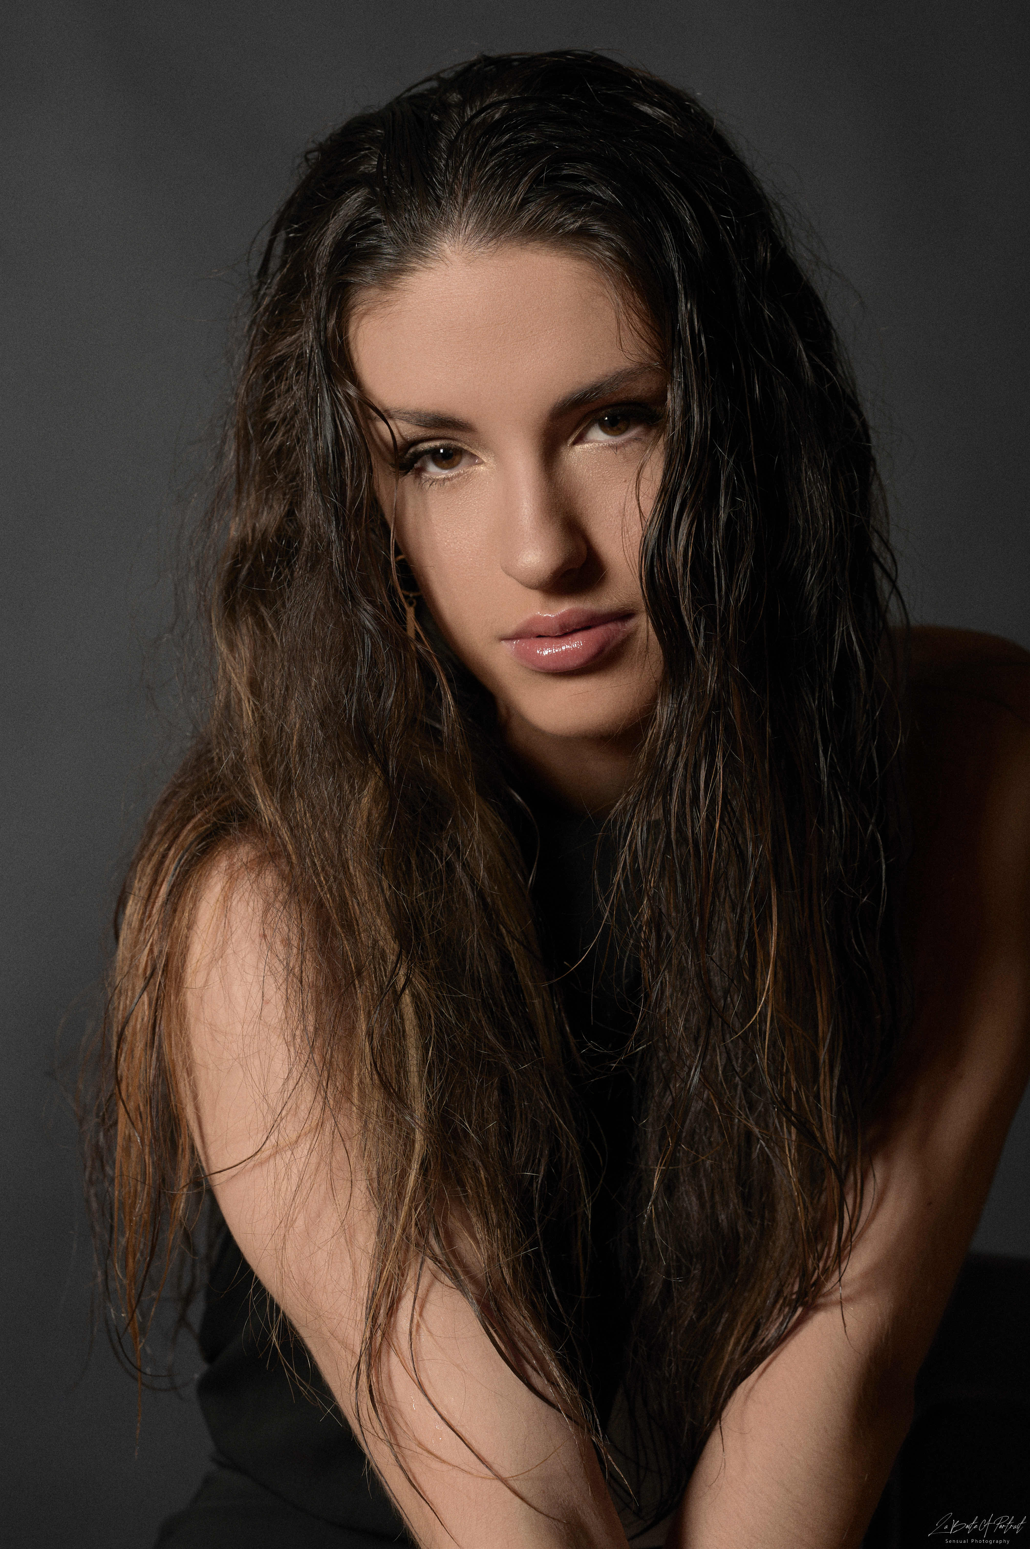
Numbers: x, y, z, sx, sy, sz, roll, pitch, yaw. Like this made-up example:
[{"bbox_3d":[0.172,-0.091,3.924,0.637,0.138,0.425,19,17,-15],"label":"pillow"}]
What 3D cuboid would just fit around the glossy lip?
[{"bbox_3d":[0.017,-0.048,1.305,0.051,0.021,0.019,-11,10,20],"label":"glossy lip"}]

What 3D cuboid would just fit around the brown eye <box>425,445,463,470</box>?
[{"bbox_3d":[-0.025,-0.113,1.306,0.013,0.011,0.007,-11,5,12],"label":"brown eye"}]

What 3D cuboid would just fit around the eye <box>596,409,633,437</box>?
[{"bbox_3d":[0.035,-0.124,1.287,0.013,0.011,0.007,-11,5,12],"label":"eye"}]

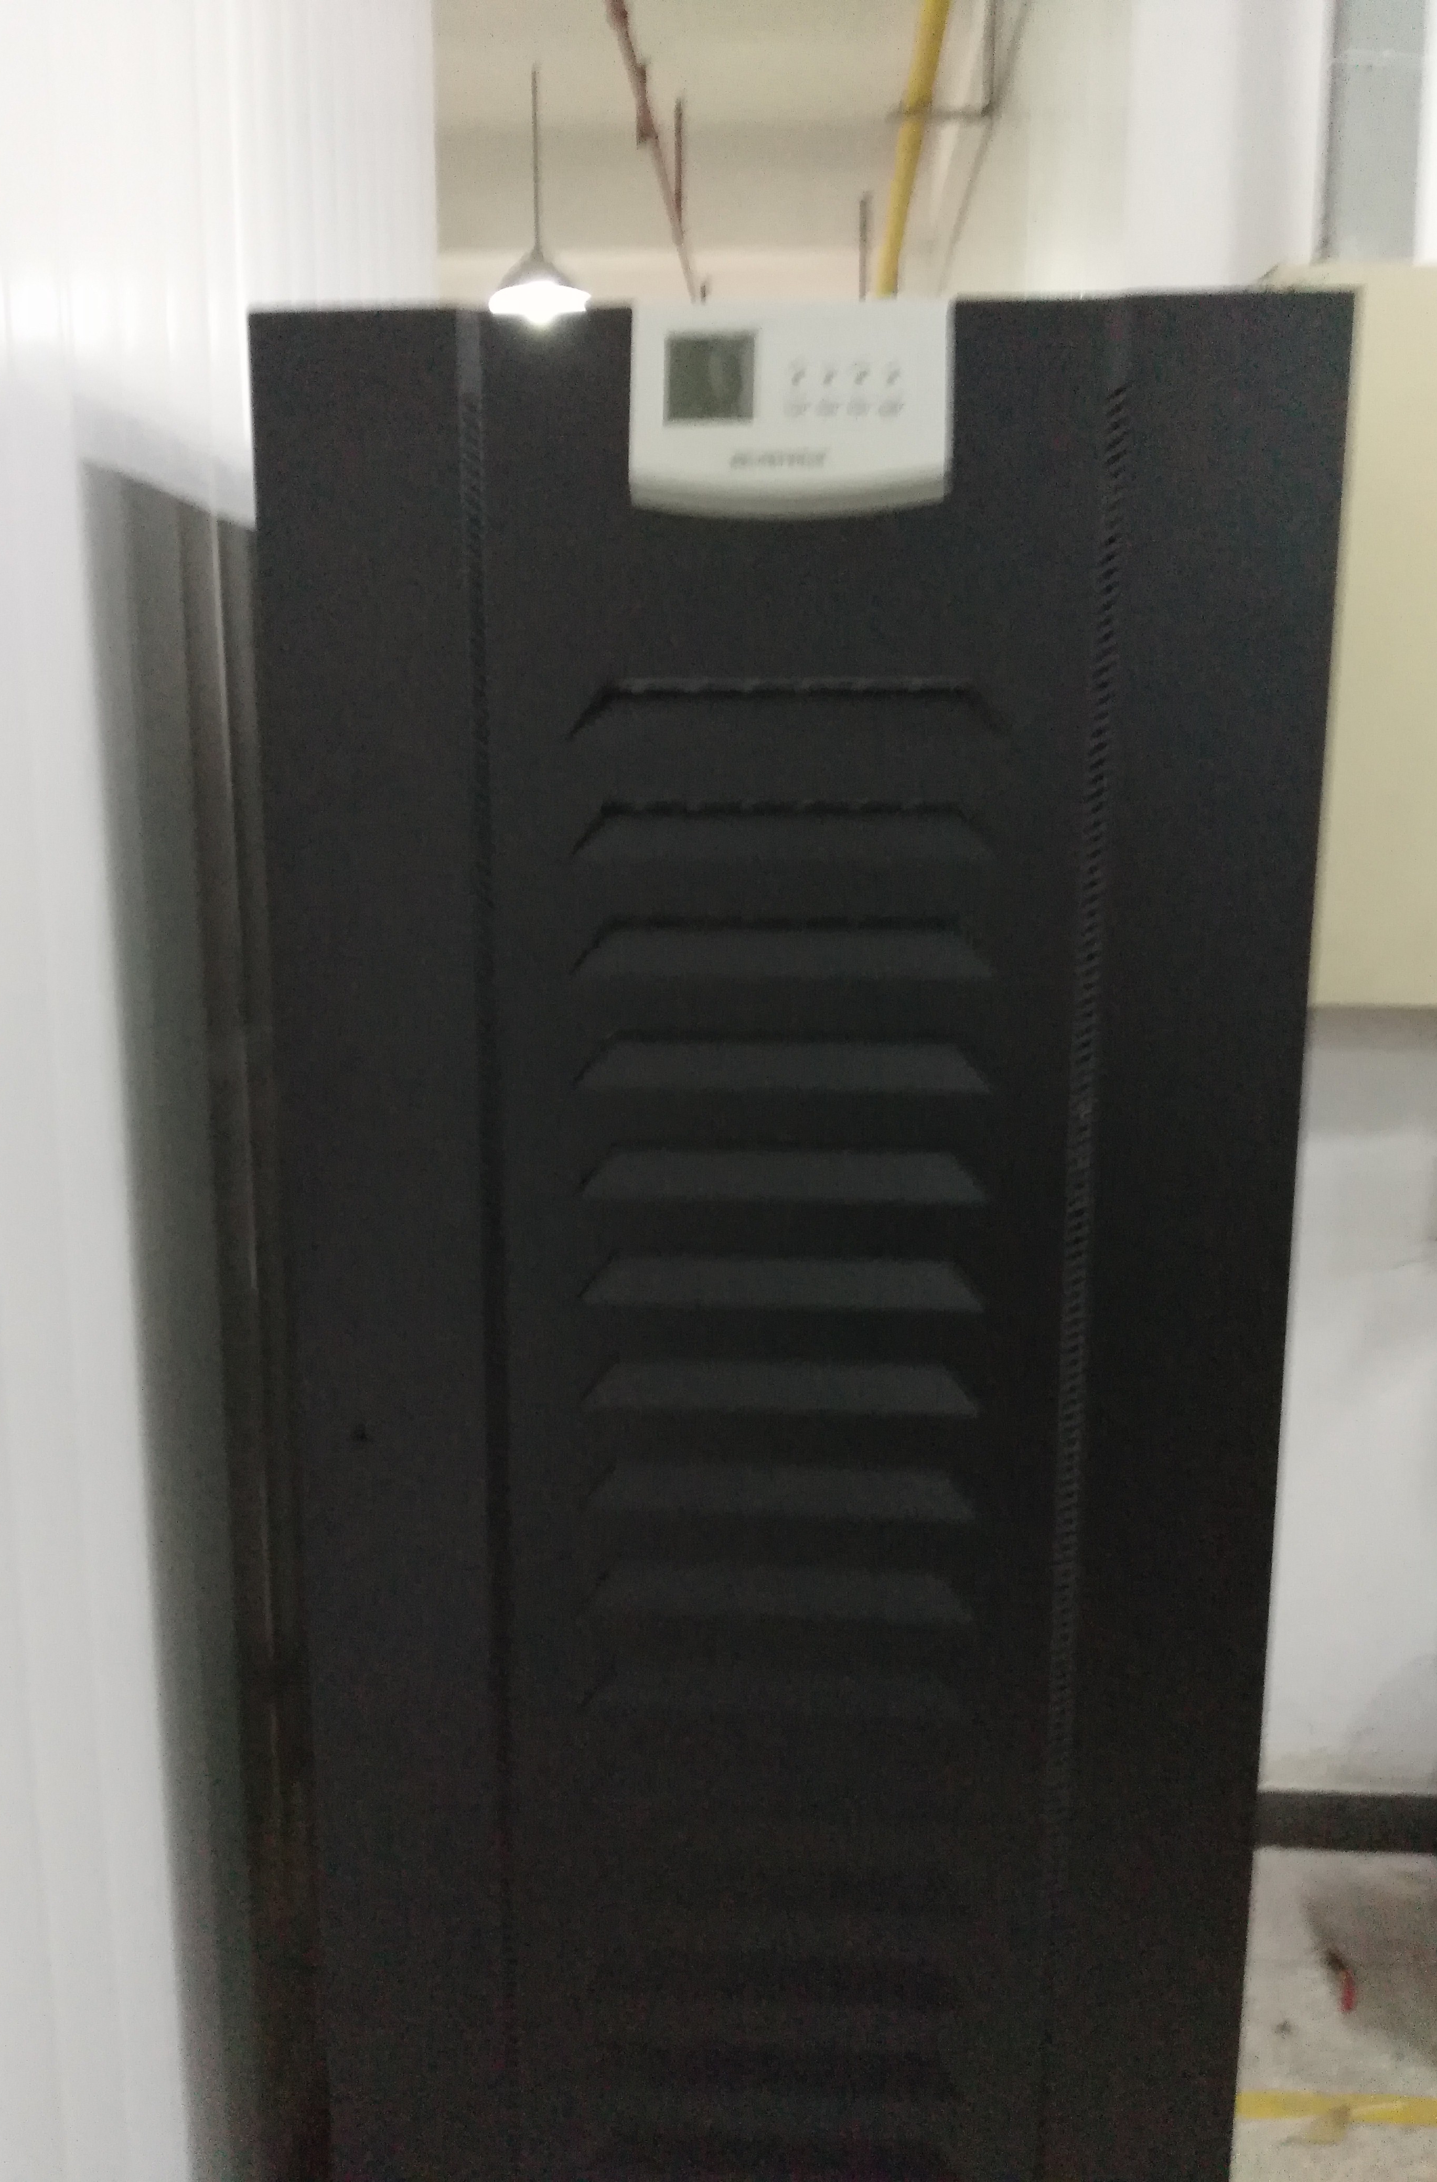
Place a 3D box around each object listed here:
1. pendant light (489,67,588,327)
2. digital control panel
[{"bbox_3d":[-0.667,-3.298,6.509,0.369,0.877,0.369,0,10,0],"label":"pendant light"},{"bbox_3d":[0.040,-0.375,0.981,0.174,0.111,0.030,1,11,4],"label":"digital control panel"}]

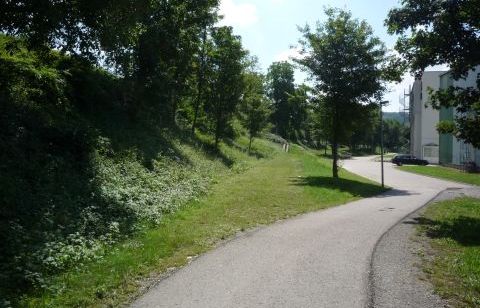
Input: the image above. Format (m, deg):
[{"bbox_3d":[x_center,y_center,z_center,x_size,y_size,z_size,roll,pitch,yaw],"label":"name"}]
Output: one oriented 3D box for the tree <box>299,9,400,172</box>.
[{"bbox_3d":[6.511,-3.724,27.000,6.100,10.200,5.900,0,0,0],"label":"tree"}]

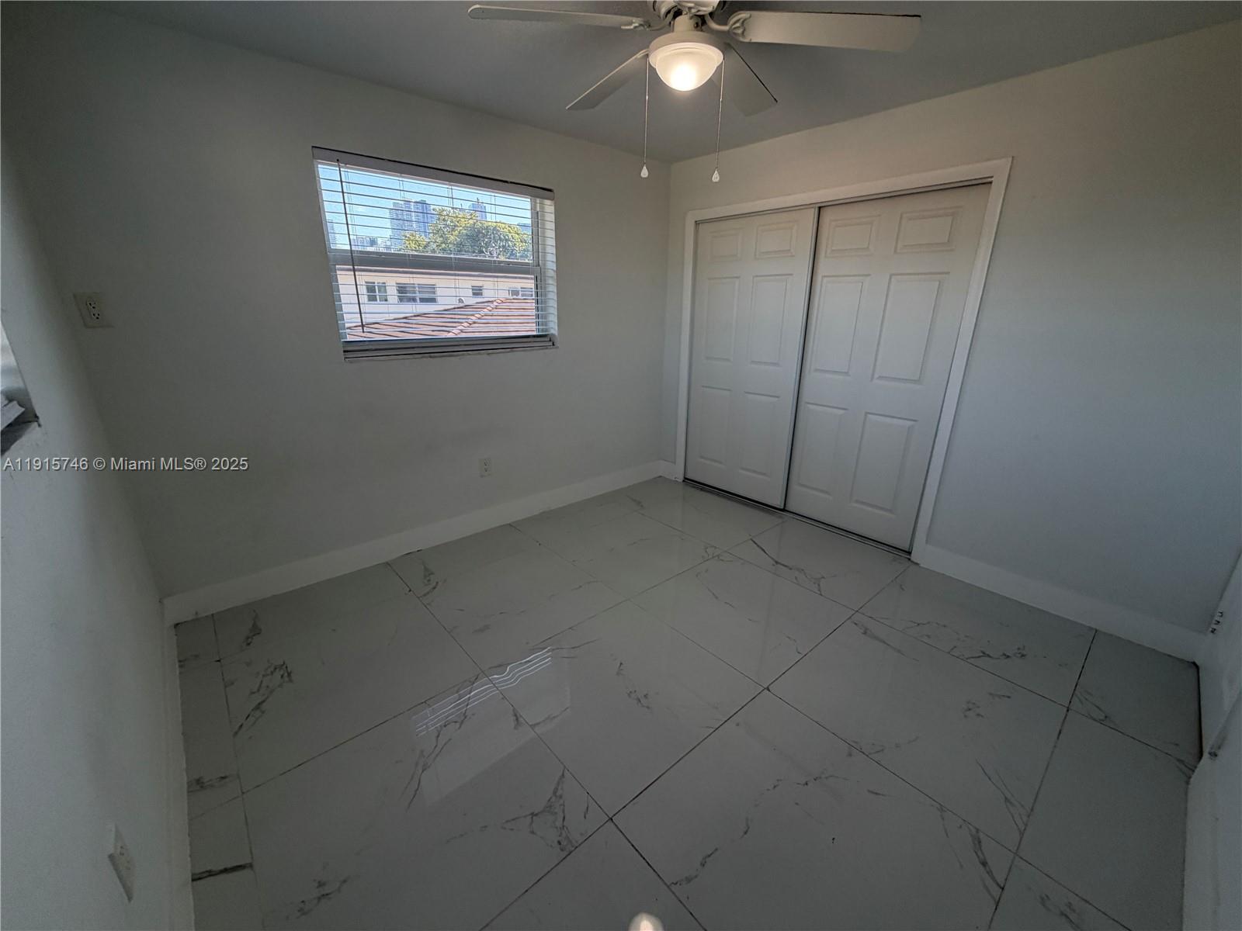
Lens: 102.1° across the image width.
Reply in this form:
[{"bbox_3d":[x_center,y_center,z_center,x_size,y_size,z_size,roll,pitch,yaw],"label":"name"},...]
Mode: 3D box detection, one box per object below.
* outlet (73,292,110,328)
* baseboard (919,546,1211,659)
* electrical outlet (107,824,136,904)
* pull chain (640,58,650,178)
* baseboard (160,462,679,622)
[{"bbox_3d":[-2.044,-0.600,1.942,0.077,0.126,0.009,-15,24,-39],"label":"outlet"},{"bbox_3d":[2.104,0.637,2.527,0.019,0.158,1.081,-15,24,-39],"label":"baseboard"},{"bbox_3d":[-0.933,0.744,0.939,0.009,0.126,0.077,-15,24,-39],"label":"electrical outlet"},{"bbox_3d":[0.082,-1.104,1.603,0.020,0.329,0.022,-15,24,-39],"label":"pull chain"},{"bbox_3d":[-0.862,0.347,3.345,3.267,0.164,0.019,-15,24,-39],"label":"baseboard"}]

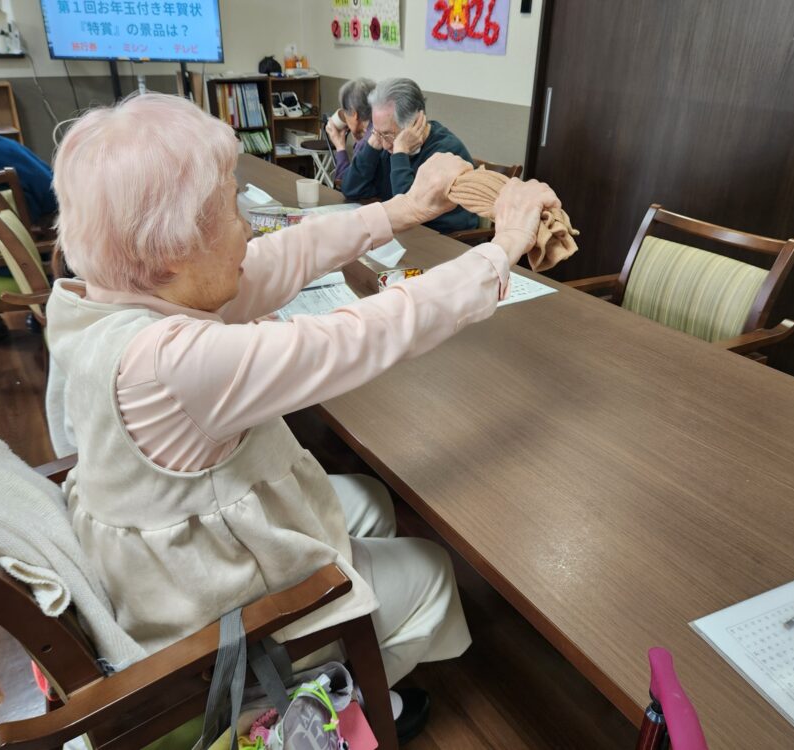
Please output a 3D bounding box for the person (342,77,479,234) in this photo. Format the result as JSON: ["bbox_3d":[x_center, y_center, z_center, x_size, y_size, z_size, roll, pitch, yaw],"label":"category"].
[{"bbox_3d":[0.040,-0.588,2.727,0.500,1.160,0.620,22,34,34],"label":"person"}]

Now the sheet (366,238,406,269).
[{"bbox_3d":[-0.019,-0.366,1.992,0.170,0.050,0.170,5,28,7],"label":"sheet"}]

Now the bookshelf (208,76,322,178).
[{"bbox_3d":[-1.138,-2.028,5.698,0.970,0.900,0.300,-16,32,-29],"label":"bookshelf"}]

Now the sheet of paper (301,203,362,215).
[{"bbox_3d":[-0.233,-0.614,2.507,0.297,0.005,0.210,-16,32,-29],"label":"sheet of paper"}]

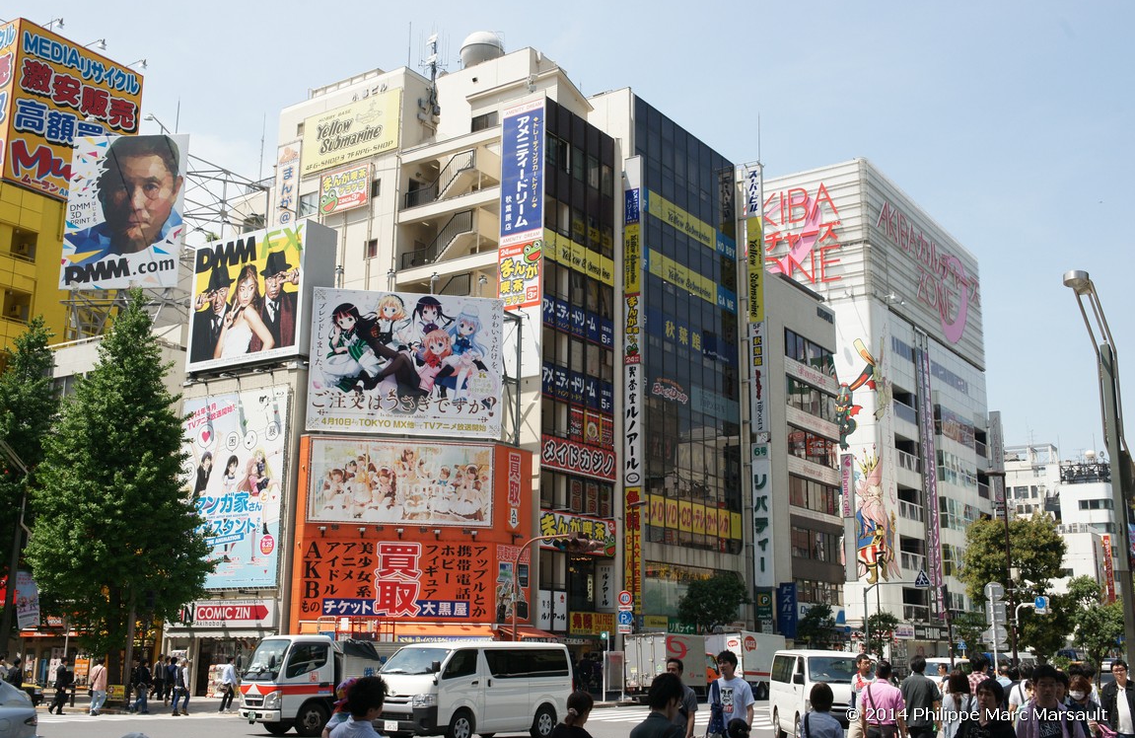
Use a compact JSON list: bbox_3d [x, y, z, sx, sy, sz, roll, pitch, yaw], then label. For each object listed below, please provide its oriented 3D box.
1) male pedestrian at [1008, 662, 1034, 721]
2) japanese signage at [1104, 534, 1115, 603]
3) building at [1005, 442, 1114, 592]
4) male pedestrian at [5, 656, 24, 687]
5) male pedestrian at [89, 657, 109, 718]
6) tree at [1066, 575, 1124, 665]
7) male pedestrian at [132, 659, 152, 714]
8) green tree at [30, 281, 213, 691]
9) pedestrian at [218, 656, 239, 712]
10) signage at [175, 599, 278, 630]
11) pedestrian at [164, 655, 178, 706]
[{"bbox_3d":[5.633,4.416,13.388,0.520,1.680,0.420,-5,-16,20],"label":"male pedestrian"},{"bbox_3d":[63.151,23.227,128.482,0.866,7.929,0.250,-10,-17,35],"label":"japanese signage"},{"bbox_3d":[69.845,25.330,155.966,11.000,28.000,13.000,-9,-16,35],"label":"building"},{"bbox_3d":[-16.948,9.621,33.664,0.420,1.710,0.520,4,-14,-15],"label":"male pedestrian"},{"bbox_3d":[-14.506,9.852,34.102,0.500,1.700,0.450,-9,-16,34],"label":"male pedestrian"},{"bbox_3d":[24.553,12.433,51.686,2.900,5.432,2.900,-11,-18,37],"label":"tree"},{"bbox_3d":[-13.521,10.067,34.899,0.550,1.710,0.500,2,-13,-5],"label":"male pedestrian"},{"bbox_3d":[-15.317,4.173,38.094,6.200,14.444,6.000,6,-15,-21],"label":"green tree"},{"bbox_3d":[-10.348,9.667,33.718,0.650,1.649,0.550,6,-16,-19],"label":"pedestrian"},{"bbox_3d":[-14.023,9.881,44.527,6.513,1.070,0.250,-8,-17,32],"label":"signage"},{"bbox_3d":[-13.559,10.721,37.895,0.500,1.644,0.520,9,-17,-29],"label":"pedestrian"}]

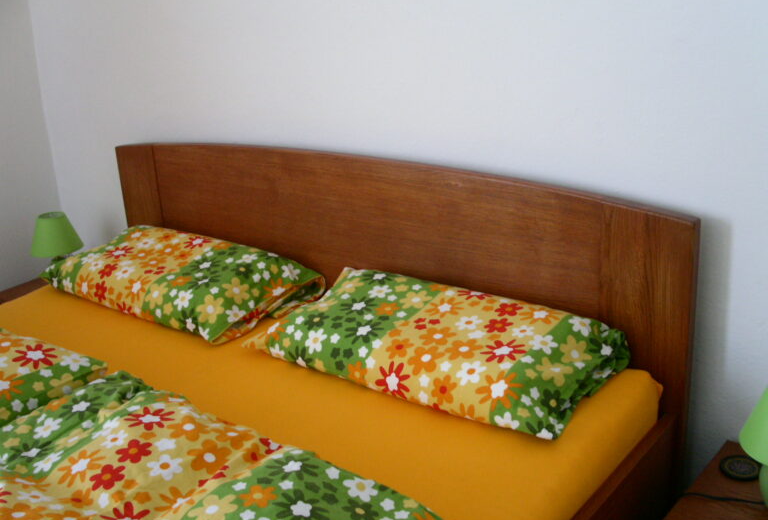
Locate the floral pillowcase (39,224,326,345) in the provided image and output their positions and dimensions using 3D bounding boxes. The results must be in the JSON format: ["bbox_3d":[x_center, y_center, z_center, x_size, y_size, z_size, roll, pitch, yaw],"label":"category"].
[{"bbox_3d":[-0.577,0.035,2.343,0.784,0.137,0.402,11,23,36],"label":"floral pillowcase"}]

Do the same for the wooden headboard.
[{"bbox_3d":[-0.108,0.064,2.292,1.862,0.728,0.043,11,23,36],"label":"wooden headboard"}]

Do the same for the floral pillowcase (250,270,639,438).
[{"bbox_3d":[0.097,0.161,1.870,0.804,0.137,0.372,11,23,36],"label":"floral pillowcase"}]

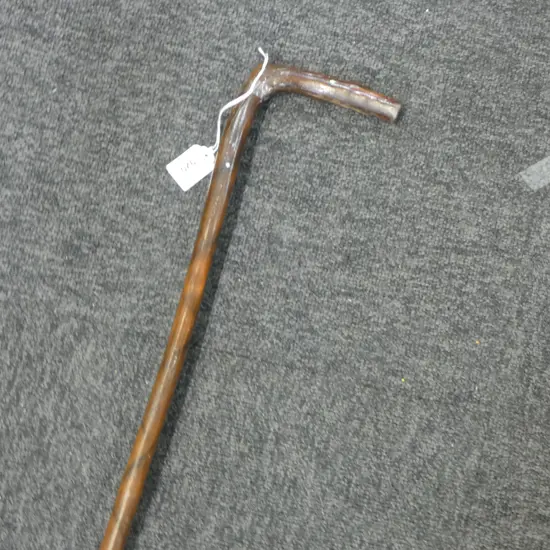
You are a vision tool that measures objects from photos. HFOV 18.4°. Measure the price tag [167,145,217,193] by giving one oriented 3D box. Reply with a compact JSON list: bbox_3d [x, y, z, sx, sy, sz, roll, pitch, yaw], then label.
[{"bbox_3d":[-0.070,-0.096,1.473,0.043,0.001,0.030,-37,77,7],"label":"price tag"}]

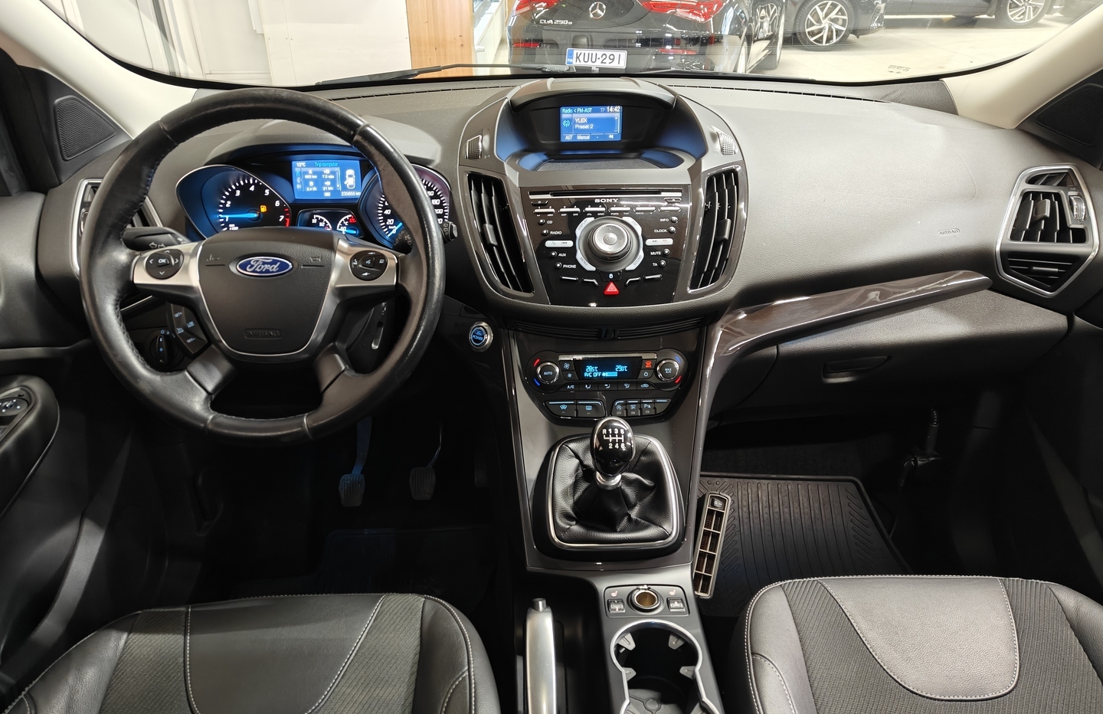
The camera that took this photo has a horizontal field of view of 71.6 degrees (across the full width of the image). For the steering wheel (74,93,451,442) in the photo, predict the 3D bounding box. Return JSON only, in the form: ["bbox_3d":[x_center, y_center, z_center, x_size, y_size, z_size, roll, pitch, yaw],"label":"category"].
[{"bbox_3d":[-0.302,-0.096,0.832,0.375,0.375,0.095,-1,5,-3],"label":"steering wheel"}]

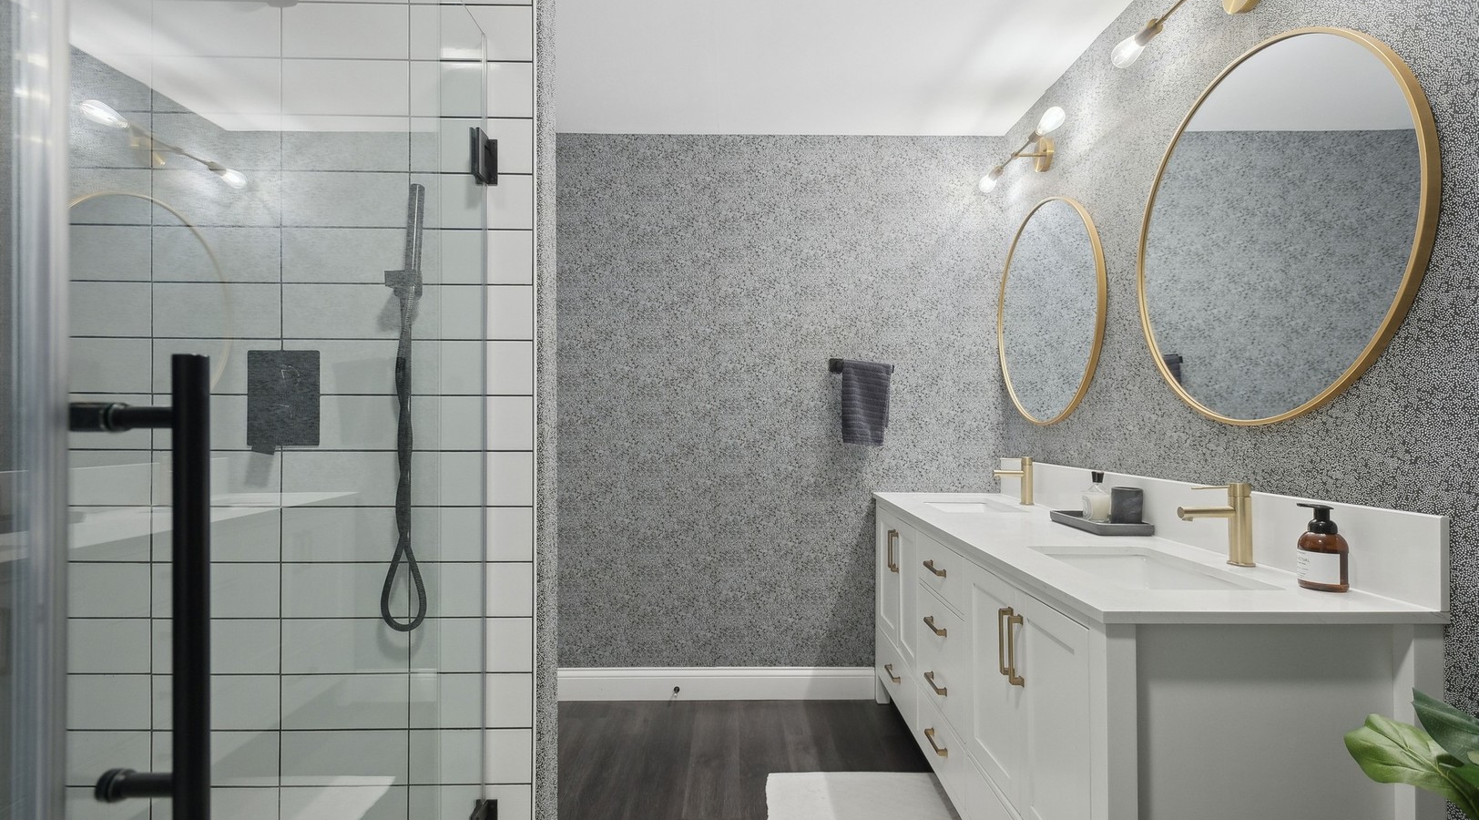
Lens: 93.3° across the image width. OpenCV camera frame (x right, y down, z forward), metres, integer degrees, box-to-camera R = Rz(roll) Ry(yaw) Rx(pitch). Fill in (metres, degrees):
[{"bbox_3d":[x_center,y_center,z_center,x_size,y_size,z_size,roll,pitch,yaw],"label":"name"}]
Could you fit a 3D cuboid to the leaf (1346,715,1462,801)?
[{"bbox_3d":[0.889,0.465,0.930,0.130,0.115,0.090,-1,-1,44],"label":"leaf"}]

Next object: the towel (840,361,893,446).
[{"bbox_3d":[0.526,-0.029,2.900,0.220,0.350,0.075,0,-1,0],"label":"towel"}]

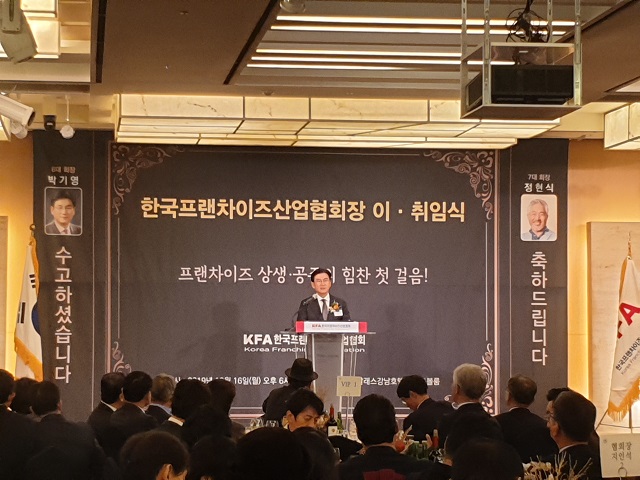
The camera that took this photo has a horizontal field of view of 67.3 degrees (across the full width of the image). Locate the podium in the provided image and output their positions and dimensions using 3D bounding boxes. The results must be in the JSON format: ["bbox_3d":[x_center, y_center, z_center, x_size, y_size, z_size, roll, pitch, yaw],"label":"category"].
[{"bbox_3d":[0.100,1.360,4.600,0.780,1.200,0.500,0,-4,0],"label":"podium"}]

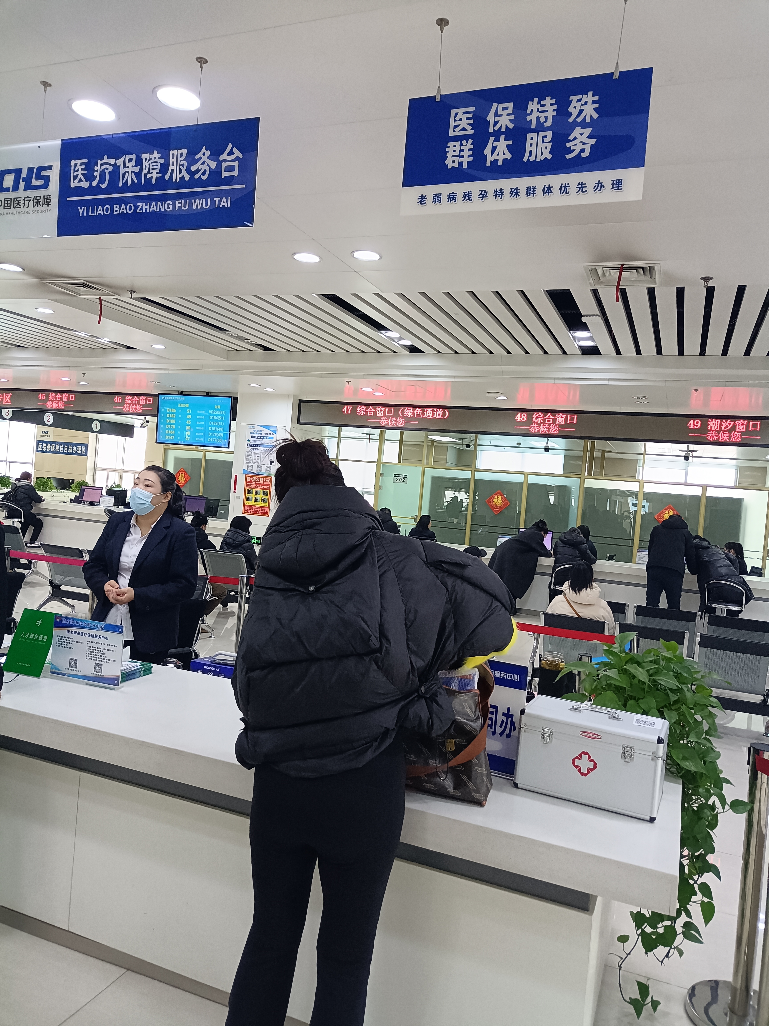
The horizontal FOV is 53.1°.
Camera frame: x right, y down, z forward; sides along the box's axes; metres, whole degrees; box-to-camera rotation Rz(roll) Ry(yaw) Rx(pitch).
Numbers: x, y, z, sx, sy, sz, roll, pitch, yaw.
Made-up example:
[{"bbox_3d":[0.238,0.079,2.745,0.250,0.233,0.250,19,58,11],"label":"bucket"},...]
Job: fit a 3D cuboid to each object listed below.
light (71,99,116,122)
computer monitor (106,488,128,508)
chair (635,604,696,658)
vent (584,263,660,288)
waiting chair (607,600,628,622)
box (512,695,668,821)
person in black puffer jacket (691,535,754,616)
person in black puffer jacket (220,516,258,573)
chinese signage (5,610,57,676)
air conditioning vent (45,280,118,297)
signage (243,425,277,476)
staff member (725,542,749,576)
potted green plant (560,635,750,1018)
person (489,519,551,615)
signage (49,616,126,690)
[{"bbox_3d":[-1.115,-1.543,2.954,0.178,0.030,0.178,5,1,21],"label":"light"},{"bbox_3d":[-4.886,-0.254,14.063,0.490,0.325,0.190,5,1,22],"label":"computer monitor"},{"bbox_3d":[2.530,1.244,6.947,0.540,0.800,0.630,5,1,23],"label":"chair"},{"bbox_3d":[1.404,-1.381,4.507,0.420,0.040,0.440,6,1,21],"label":"vent"},{"bbox_3d":[1.940,1.132,7.067,0.520,0.750,0.640,6,1,21],"label":"waiting chair"},{"bbox_3d":[0.559,0.644,2.071,0.360,0.216,0.185,6,1,25],"label":"box"},{"bbox_3d":[4.239,1.035,9.739,0.600,1.360,0.850,5,1,4],"label":"person in black puffer jacket"},{"bbox_3d":[-1.718,0.633,9.171,0.520,1.240,0.720,5,1,27],"label":"person in black puffer jacket"},{"bbox_3d":[-1.264,0.468,2.802,0.160,0.215,0.150,5,1,16],"label":"chinese signage"},{"bbox_3d":[-2.605,-1.928,6.617,0.471,0.050,0.471,5,1,22],"label":"air conditioning vent"},{"bbox_3d":[-1.886,-0.948,11.697,0.530,0.745,0.015,6,1,21],"label":"signage"},{"bbox_3d":[4.978,1.083,11.039,0.620,1.300,0.480,4,1,-16],"label":"staff member"},{"bbox_3d":[0.741,0.878,2.194,0.510,1.050,0.410,5,1,22],"label":"potted green plant"},{"bbox_3d":[1.940,0.787,10.967,0.800,1.430,0.550,4,1,-19],"label":"person"},{"bbox_3d":[-1.049,0.486,2.718,0.300,0.220,0.050,5,1,19],"label":"signage"}]

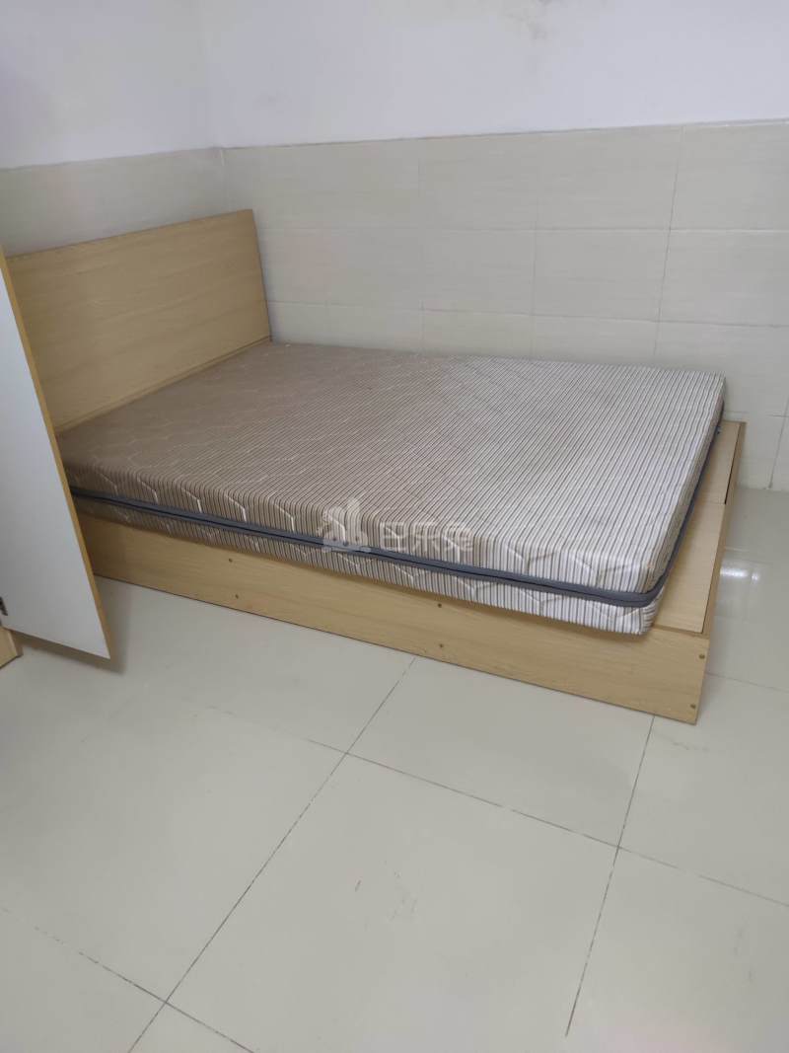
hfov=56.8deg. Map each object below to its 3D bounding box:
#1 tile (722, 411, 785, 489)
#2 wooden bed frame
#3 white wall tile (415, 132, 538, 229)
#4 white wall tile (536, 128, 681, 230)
[{"bbox_3d":[1.153,-0.294,2.677,0.452,0.279,0.010,10,31,23],"label":"tile"},{"bbox_3d":[0.037,-0.433,2.352,2.008,0.963,1.329,10,32,23],"label":"wooden bed frame"},{"bbox_3d":[0.296,-1.230,2.619,0.452,0.301,0.010,10,31,23],"label":"white wall tile"},{"bbox_3d":[0.703,-1.156,2.439,0.452,0.301,0.010,10,31,23],"label":"white wall tile"}]

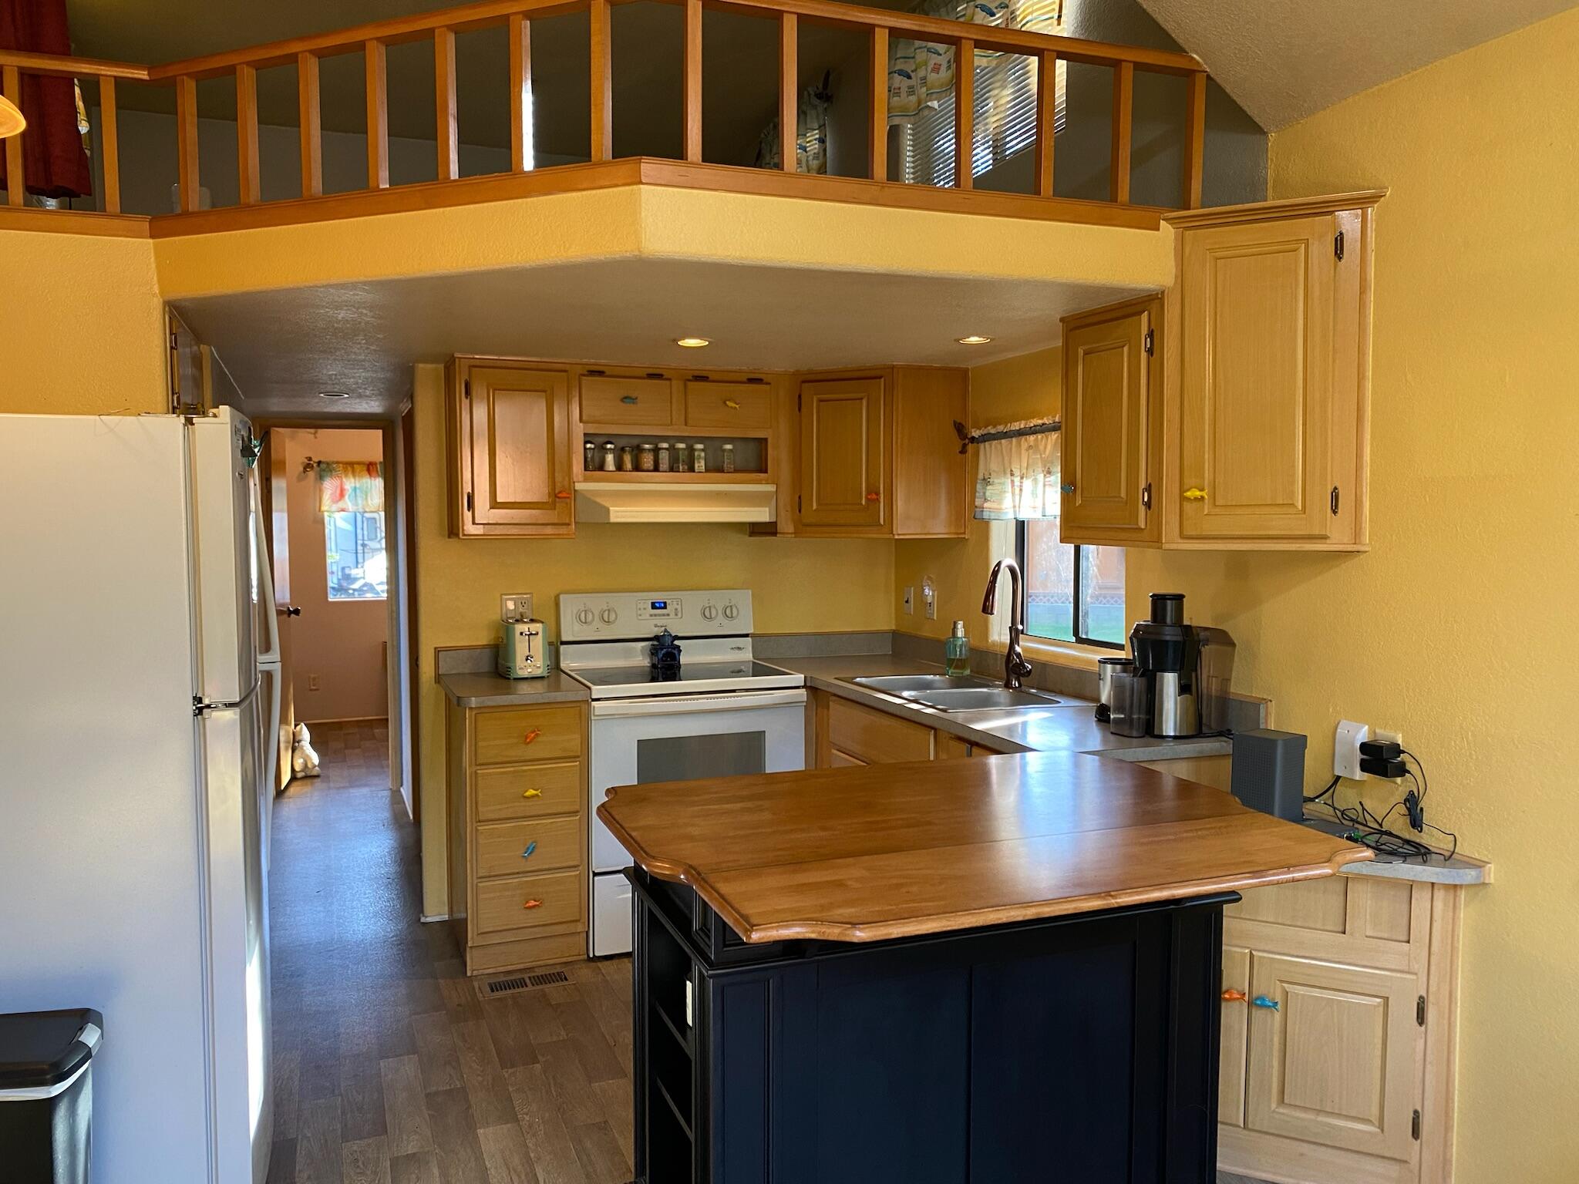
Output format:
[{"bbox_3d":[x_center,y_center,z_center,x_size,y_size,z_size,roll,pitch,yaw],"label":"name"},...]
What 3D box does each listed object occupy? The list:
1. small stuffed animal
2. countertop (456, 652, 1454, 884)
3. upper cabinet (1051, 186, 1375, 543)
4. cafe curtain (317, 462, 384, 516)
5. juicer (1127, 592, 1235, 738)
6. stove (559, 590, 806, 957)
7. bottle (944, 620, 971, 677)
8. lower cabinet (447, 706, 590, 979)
[{"bbox_3d":[-2.809,0.910,6.885,0.150,0.315,0.170,0,3,6],"label":"small stuffed animal"},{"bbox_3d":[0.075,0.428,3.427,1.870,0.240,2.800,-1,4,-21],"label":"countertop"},{"bbox_3d":[1.042,-0.515,2.991,0.330,0.810,0.780,-1,4,-21],"label":"upper cabinet"},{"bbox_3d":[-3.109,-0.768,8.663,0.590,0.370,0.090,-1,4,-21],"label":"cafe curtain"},{"bbox_3d":[1.031,0.190,3.131,0.270,0.366,0.200,0,3,3],"label":"juicer"},{"bbox_3d":[-0.404,0.615,4.370,0.758,1.196,0.680,-1,4,-21],"label":"stove"},{"bbox_3d":[0.618,0.202,4.333,0.083,0.200,0.075,1,4,14],"label":"bottle"},{"bbox_3d":[-0.984,0.786,4.206,0.400,0.877,0.630,-1,4,-21],"label":"lower cabinet"}]

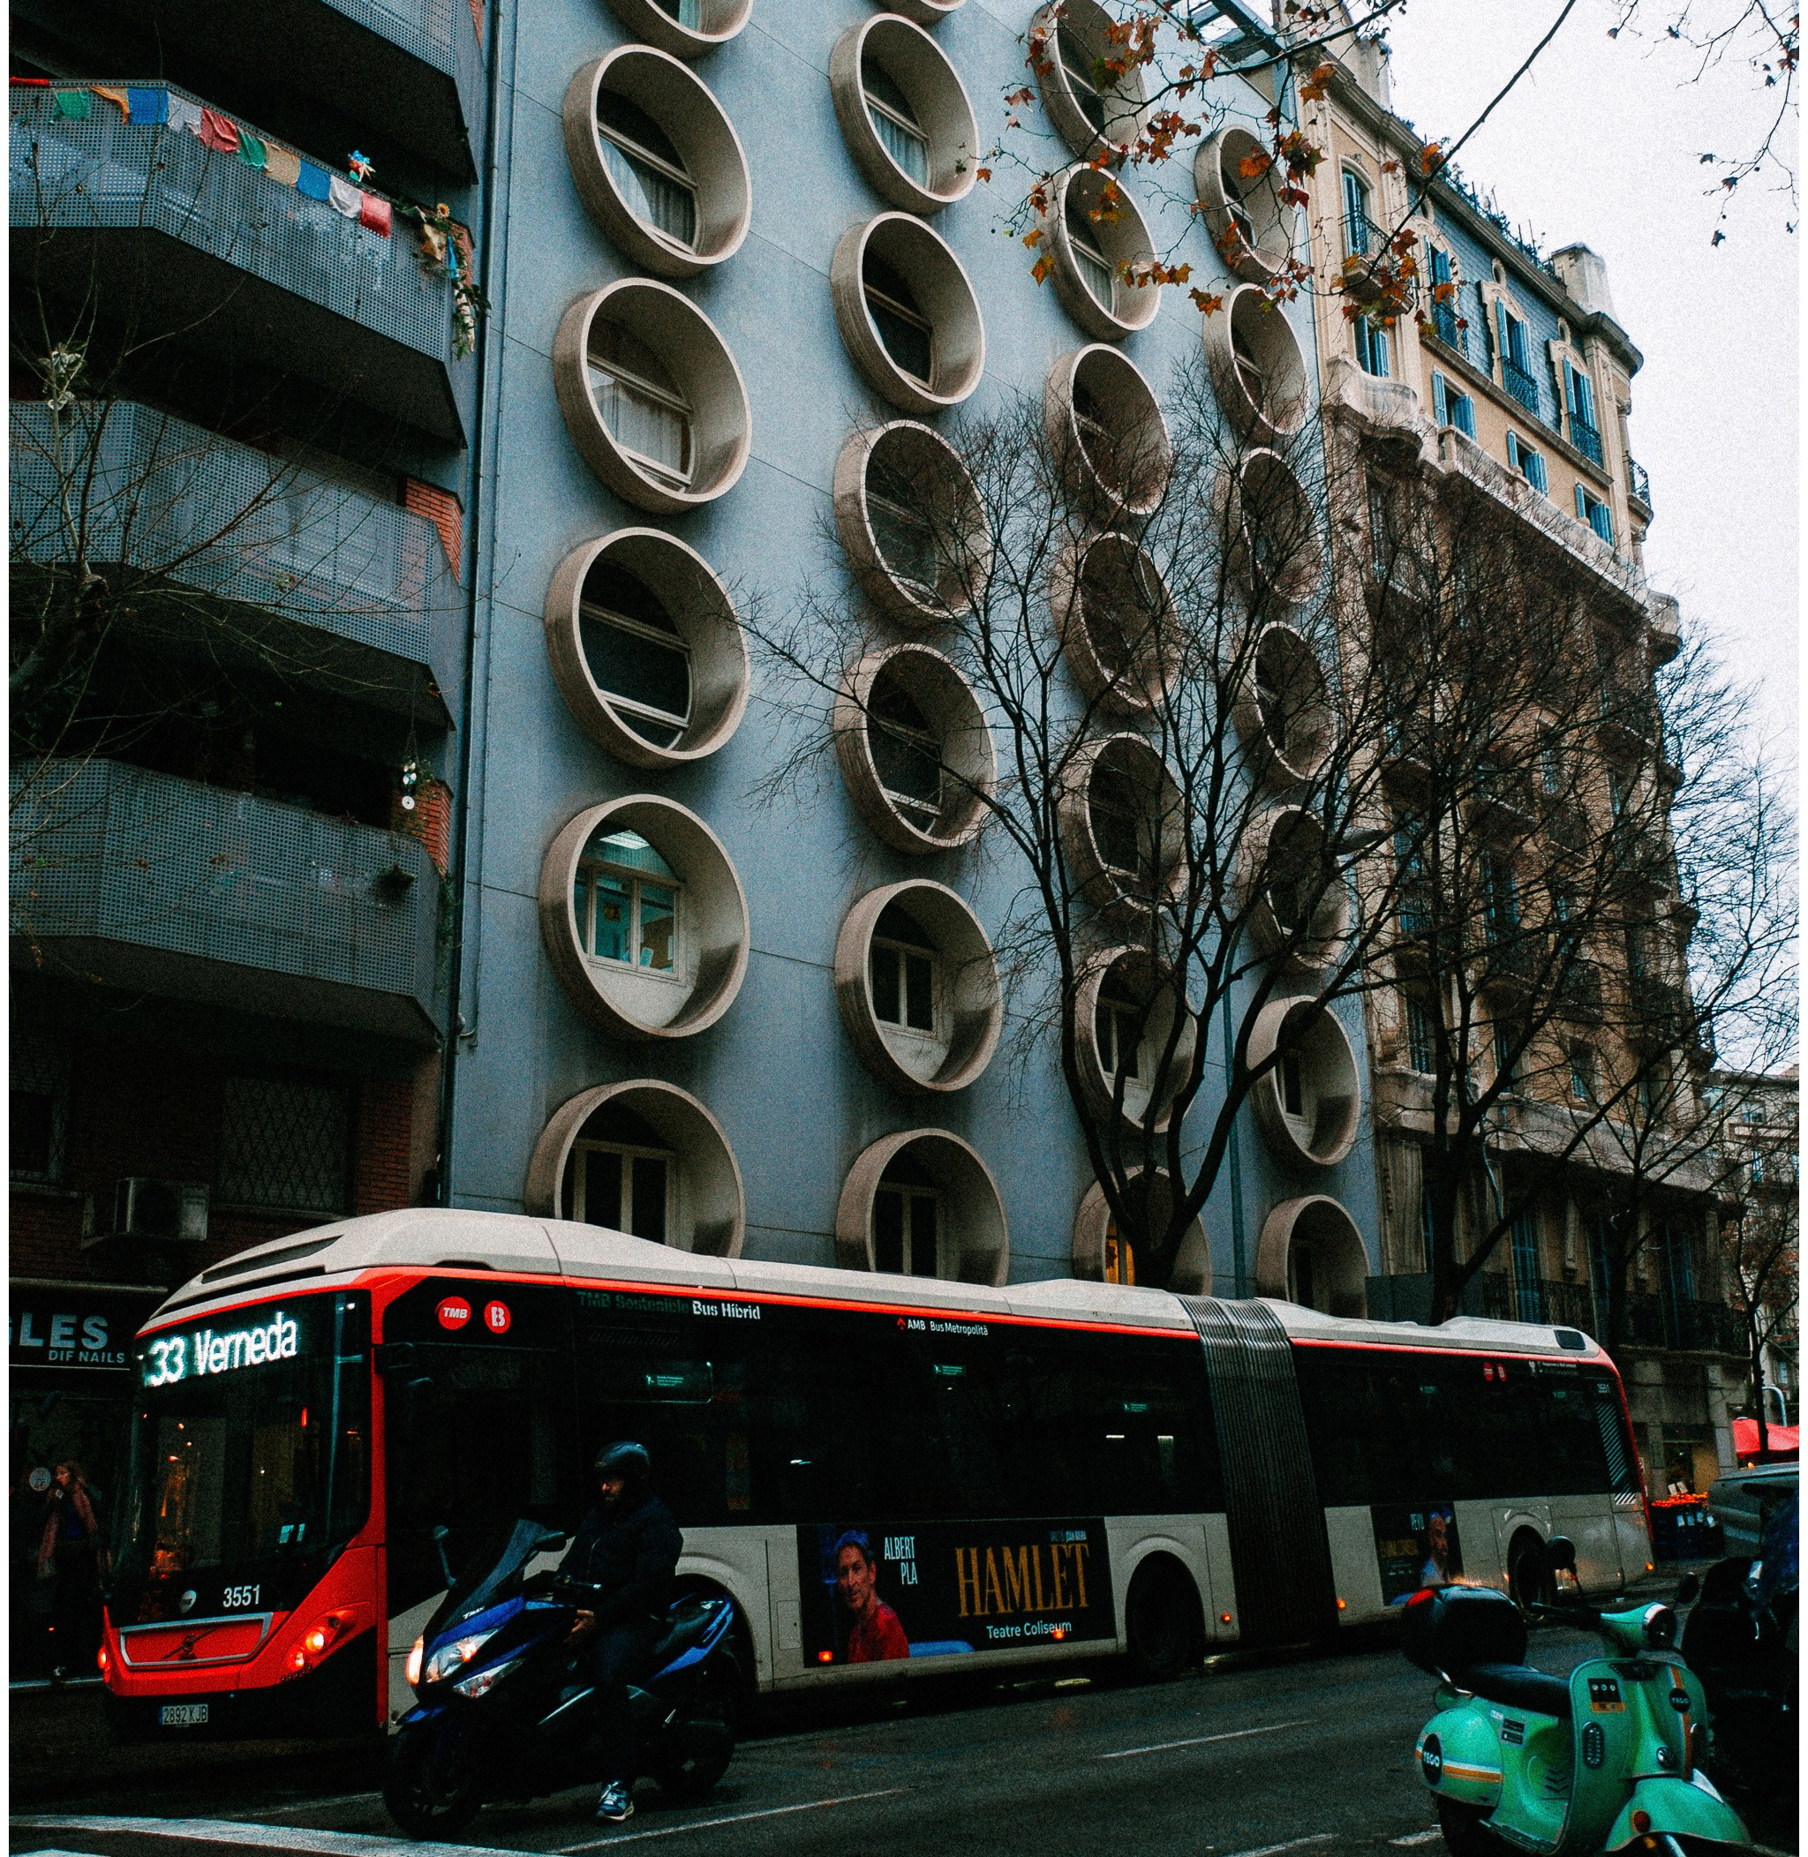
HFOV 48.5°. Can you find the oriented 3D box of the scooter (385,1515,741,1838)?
[{"bbox_3d":[-1.637,3.649,10.042,0.780,1.430,2.200,-15,-21,40],"label":"scooter"}]

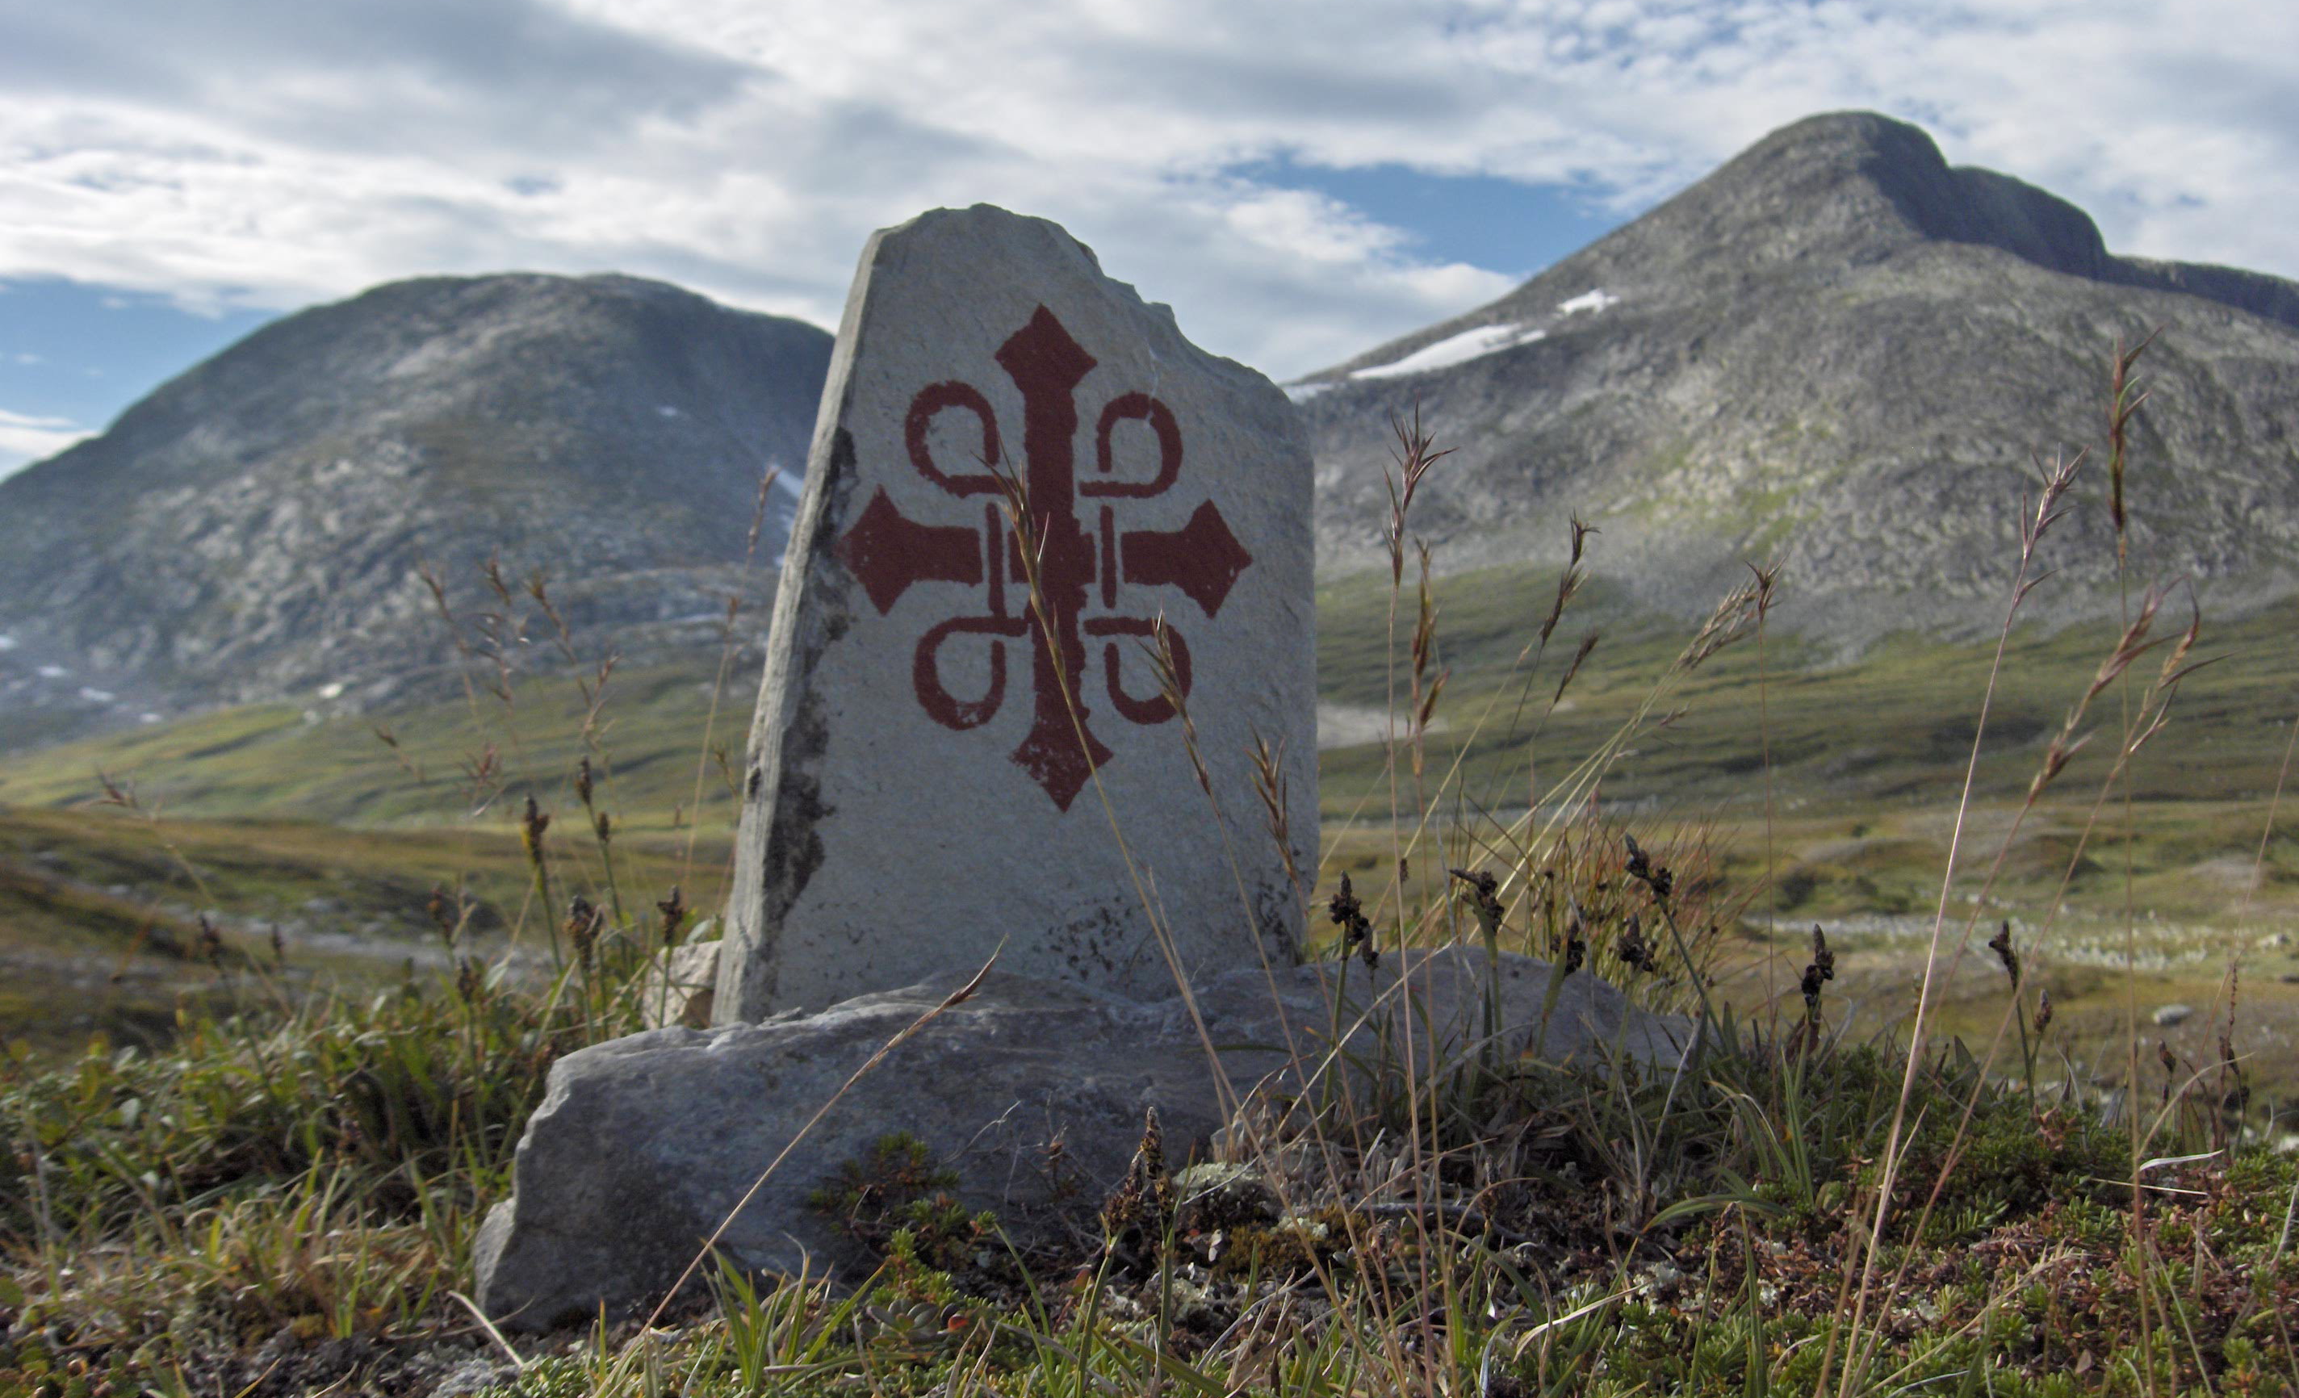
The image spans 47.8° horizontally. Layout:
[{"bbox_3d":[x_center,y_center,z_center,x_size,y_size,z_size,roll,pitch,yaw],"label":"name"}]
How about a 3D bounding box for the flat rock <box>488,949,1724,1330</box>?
[{"bbox_3d":[-0.020,0.190,1.250,0.570,0.125,0.250,0,-1,-30],"label":"flat rock"}]

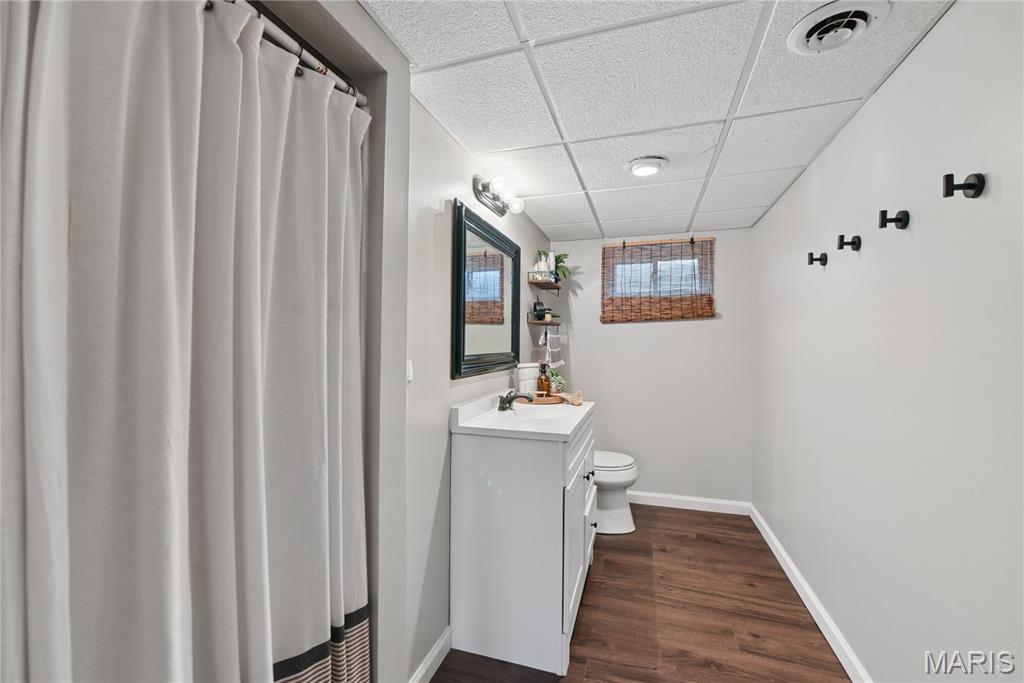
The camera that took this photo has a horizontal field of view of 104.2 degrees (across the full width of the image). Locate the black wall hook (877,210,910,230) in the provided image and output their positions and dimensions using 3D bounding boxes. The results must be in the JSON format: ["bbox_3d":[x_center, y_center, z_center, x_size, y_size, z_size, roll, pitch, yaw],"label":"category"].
[{"bbox_3d":[1.126,-0.360,1.179,0.059,0.050,0.050,0,0,19],"label":"black wall hook"}]

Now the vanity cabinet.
[{"bbox_3d":[0.109,0.777,1.907,0.478,0.920,0.790,0,0,19],"label":"vanity cabinet"}]

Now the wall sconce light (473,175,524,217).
[{"bbox_3d":[-0.040,-0.730,2.005,0.135,0.105,0.445,0,0,19],"label":"wall sconce light"}]

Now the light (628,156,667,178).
[{"bbox_3d":[0.623,-0.815,1.831,0.176,0.035,0.176,0,0,19],"label":"light"}]

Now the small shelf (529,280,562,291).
[{"bbox_3d":[0.237,-0.404,2.808,0.145,0.026,0.362,0,0,19],"label":"small shelf"}]

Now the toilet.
[{"bbox_3d":[0.509,0.867,2.737,0.695,0.750,0.440,0,0,19],"label":"toilet"}]

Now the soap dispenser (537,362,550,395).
[{"bbox_3d":[0.175,0.226,2.209,0.076,0.191,0.075,0,0,19],"label":"soap dispenser"}]

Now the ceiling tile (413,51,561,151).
[{"bbox_3d":[-0.066,-0.842,1.468,0.418,0.017,0.560,0,0,19],"label":"ceiling tile"}]

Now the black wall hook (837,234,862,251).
[{"bbox_3d":[1.214,-0.356,1.439,0.059,0.050,0.050,0,0,19],"label":"black wall hook"}]

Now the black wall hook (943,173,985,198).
[{"bbox_3d":[1.039,-0.360,0.921,0.059,0.050,0.050,0,0,19],"label":"black wall hook"}]

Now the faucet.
[{"bbox_3d":[0.019,0.291,1.940,0.175,0.087,0.160,0,0,19],"label":"faucet"}]

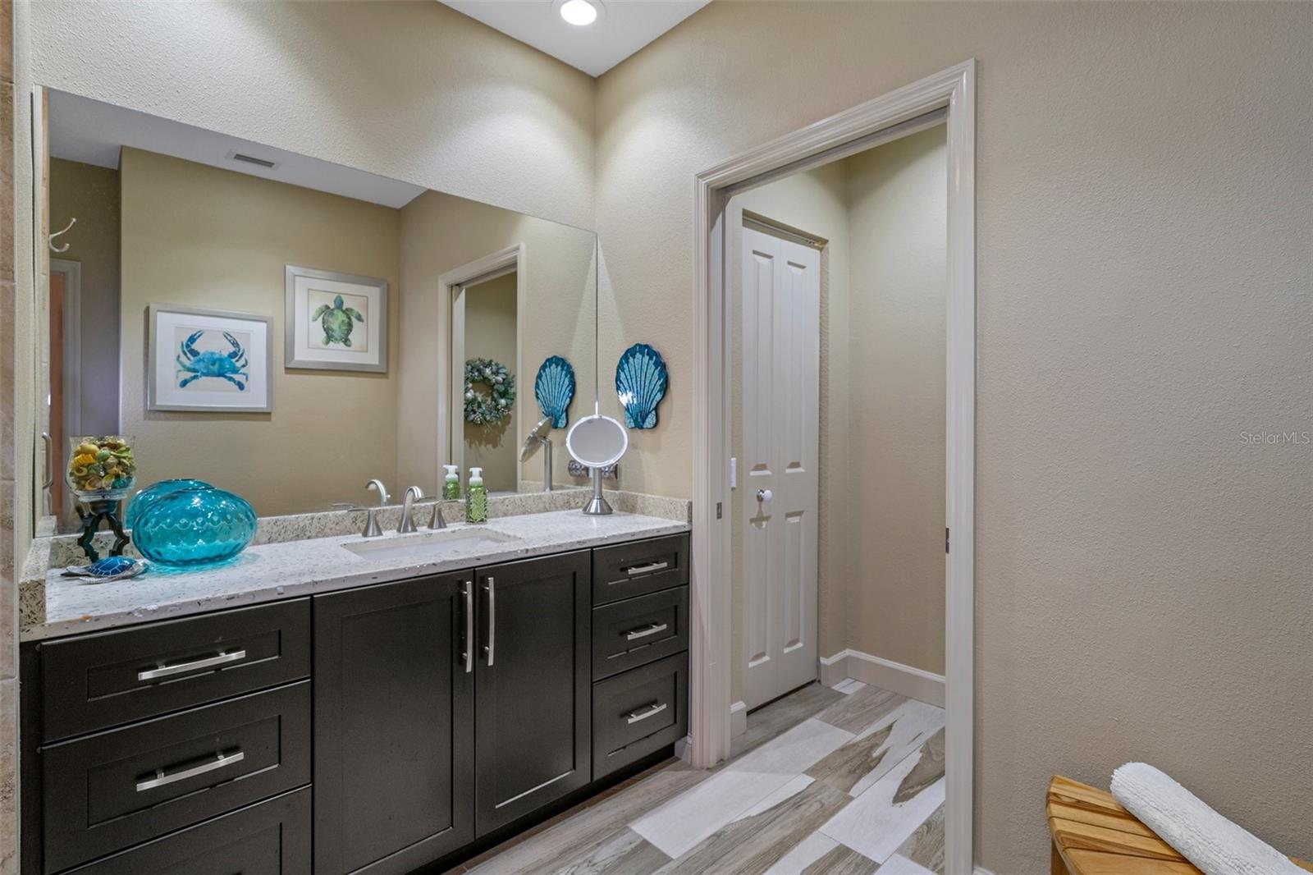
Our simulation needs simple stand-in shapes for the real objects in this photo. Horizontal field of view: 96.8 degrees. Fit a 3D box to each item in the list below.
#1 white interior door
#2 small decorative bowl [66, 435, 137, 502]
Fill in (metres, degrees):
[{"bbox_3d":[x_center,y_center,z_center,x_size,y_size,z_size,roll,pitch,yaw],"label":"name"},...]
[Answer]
[{"bbox_3d":[0.537,0.137,2.566,0.600,2.000,0.038,0,1,-43],"label":"white interior door"},{"bbox_3d":[-1.304,0.075,1.373,0.120,0.152,0.120,0,1,-43],"label":"small decorative bowl"}]

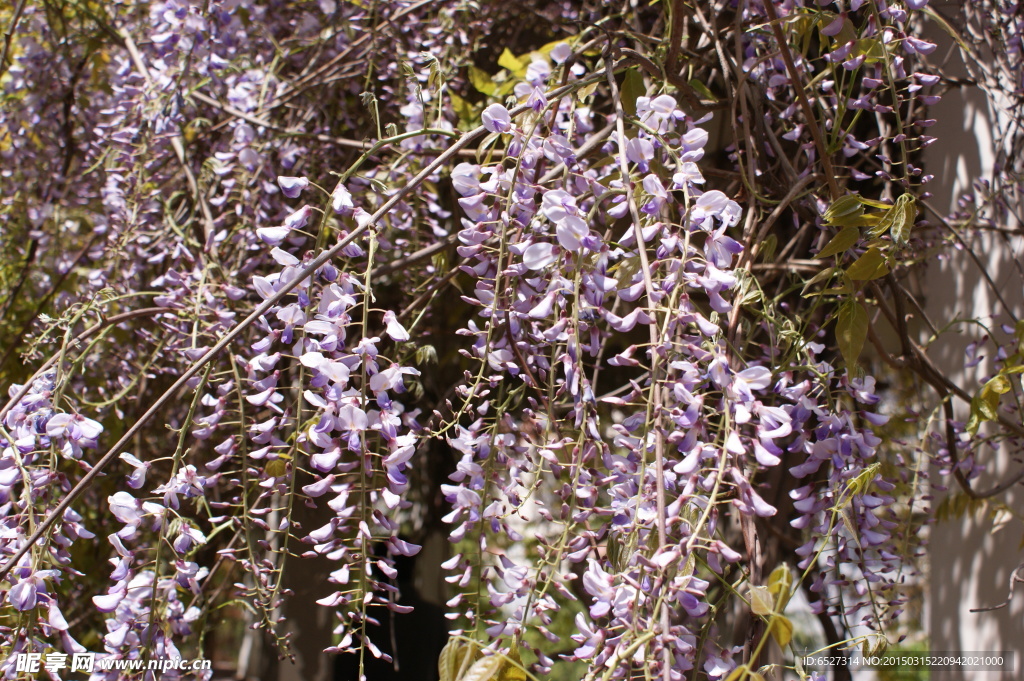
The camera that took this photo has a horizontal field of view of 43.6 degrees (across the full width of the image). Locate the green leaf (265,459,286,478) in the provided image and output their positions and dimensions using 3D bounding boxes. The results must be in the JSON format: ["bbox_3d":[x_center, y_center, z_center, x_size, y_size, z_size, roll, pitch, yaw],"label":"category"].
[{"bbox_3d":[-0.217,0.117,1.170,0.020,0.017,0.010,0,6,0],"label":"green leaf"}]

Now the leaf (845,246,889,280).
[{"bbox_3d":[0.334,-0.072,1.200,0.043,0.026,0.016,-17,0,-3],"label":"leaf"}]

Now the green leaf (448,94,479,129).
[{"bbox_3d":[-0.051,-0.243,1.350,0.025,0.044,0.018,-27,0,0],"label":"green leaf"}]

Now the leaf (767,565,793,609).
[{"bbox_3d":[0.234,0.216,1.120,0.022,0.041,0.014,3,0,-11],"label":"leaf"}]

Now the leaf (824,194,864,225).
[{"bbox_3d":[0.310,-0.124,1.200,0.039,0.019,0.018,-19,0,-4],"label":"leaf"}]

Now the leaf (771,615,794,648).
[{"bbox_3d":[0.237,0.256,1.120,0.020,0.033,0.014,-11,0,-16],"label":"leaf"}]

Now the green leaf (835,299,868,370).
[{"bbox_3d":[0.320,-0.002,1.200,0.030,0.069,0.016,0,0,0],"label":"green leaf"}]

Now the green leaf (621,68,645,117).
[{"bbox_3d":[0.118,-0.242,1.250,0.024,0.049,0.014,0,0,-11],"label":"green leaf"}]

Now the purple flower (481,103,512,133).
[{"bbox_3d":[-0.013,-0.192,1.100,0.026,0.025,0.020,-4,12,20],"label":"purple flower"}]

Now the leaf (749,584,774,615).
[{"bbox_3d":[0.216,0.226,1.110,0.019,0.029,0.012,-27,0,5],"label":"leaf"}]

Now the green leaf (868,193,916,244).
[{"bbox_3d":[0.357,-0.115,1.200,0.037,0.049,0.025,14,0,0],"label":"green leaf"}]

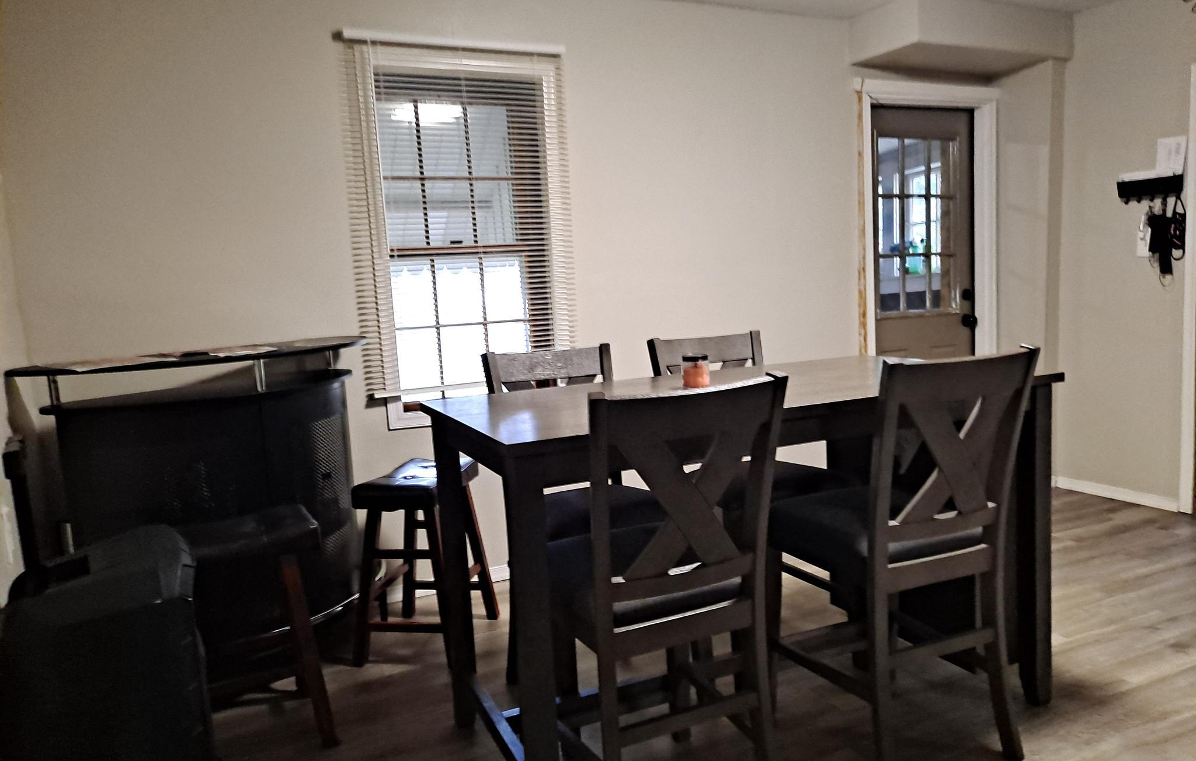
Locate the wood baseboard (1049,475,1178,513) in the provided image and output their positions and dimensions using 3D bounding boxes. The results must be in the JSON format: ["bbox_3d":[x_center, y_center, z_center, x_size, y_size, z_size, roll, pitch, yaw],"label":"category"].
[{"bbox_3d":[2.612,0.570,4.372,0.015,0.063,0.625,-6,8,-26],"label":"wood baseboard"}]

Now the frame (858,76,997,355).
[{"bbox_3d":[1.759,-0.472,4.645,1.022,2.147,0.120,-6,8,-26],"label":"frame"}]

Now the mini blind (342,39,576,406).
[{"bbox_3d":[-0.501,-0.565,3.430,0.830,1.444,0.110,-6,8,-26],"label":"mini blind"}]

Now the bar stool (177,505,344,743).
[{"bbox_3d":[-1.009,0.711,2.420,0.455,0.610,0.360,-6,8,-26],"label":"bar stool"}]

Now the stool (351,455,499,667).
[{"bbox_3d":[-0.615,0.618,3.026,0.365,0.610,0.455,-1,7,13],"label":"stool"}]

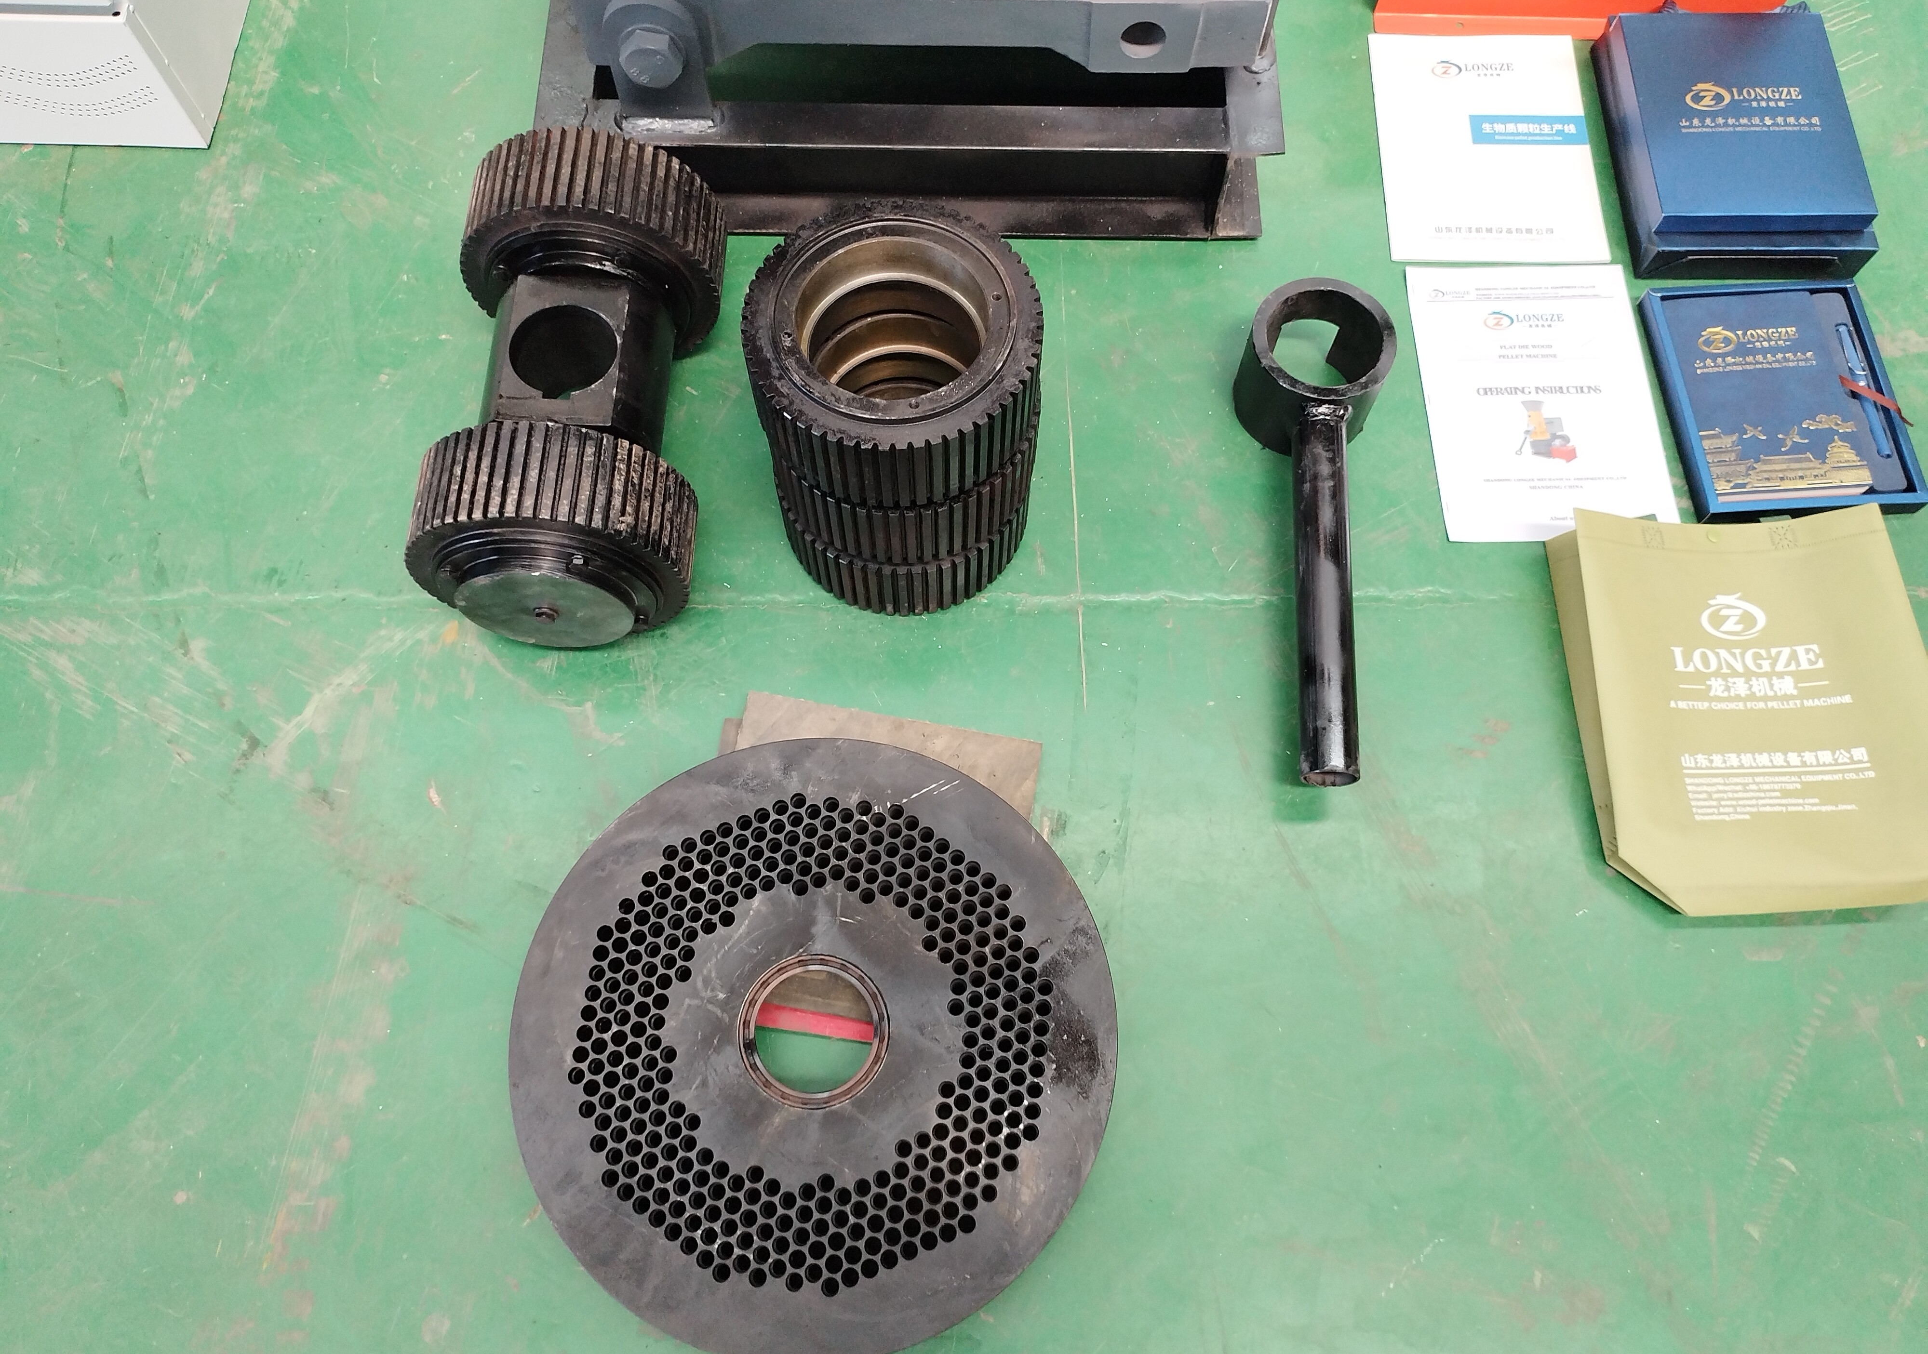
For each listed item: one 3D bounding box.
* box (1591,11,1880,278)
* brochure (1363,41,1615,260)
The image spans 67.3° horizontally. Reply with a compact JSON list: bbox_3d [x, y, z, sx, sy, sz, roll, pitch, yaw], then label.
[{"bbox_3d":[0.747,-0.526,1.417,0.207,0.073,0.280,0,67,1],"label":"box"},{"bbox_3d":[0.526,-0.537,1.462,0.210,0.005,0.297,1,67,2],"label":"brochure"}]

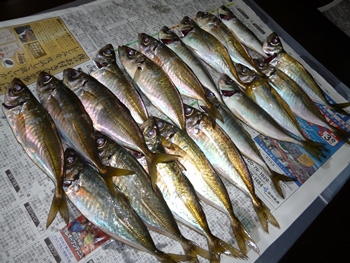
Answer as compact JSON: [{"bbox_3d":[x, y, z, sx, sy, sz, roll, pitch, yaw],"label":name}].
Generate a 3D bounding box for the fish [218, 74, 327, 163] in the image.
[{"bbox_3d":[0.123,-0.016,0.379,0.177,0.024,0.049,41,62,11],"label":"fish"}]

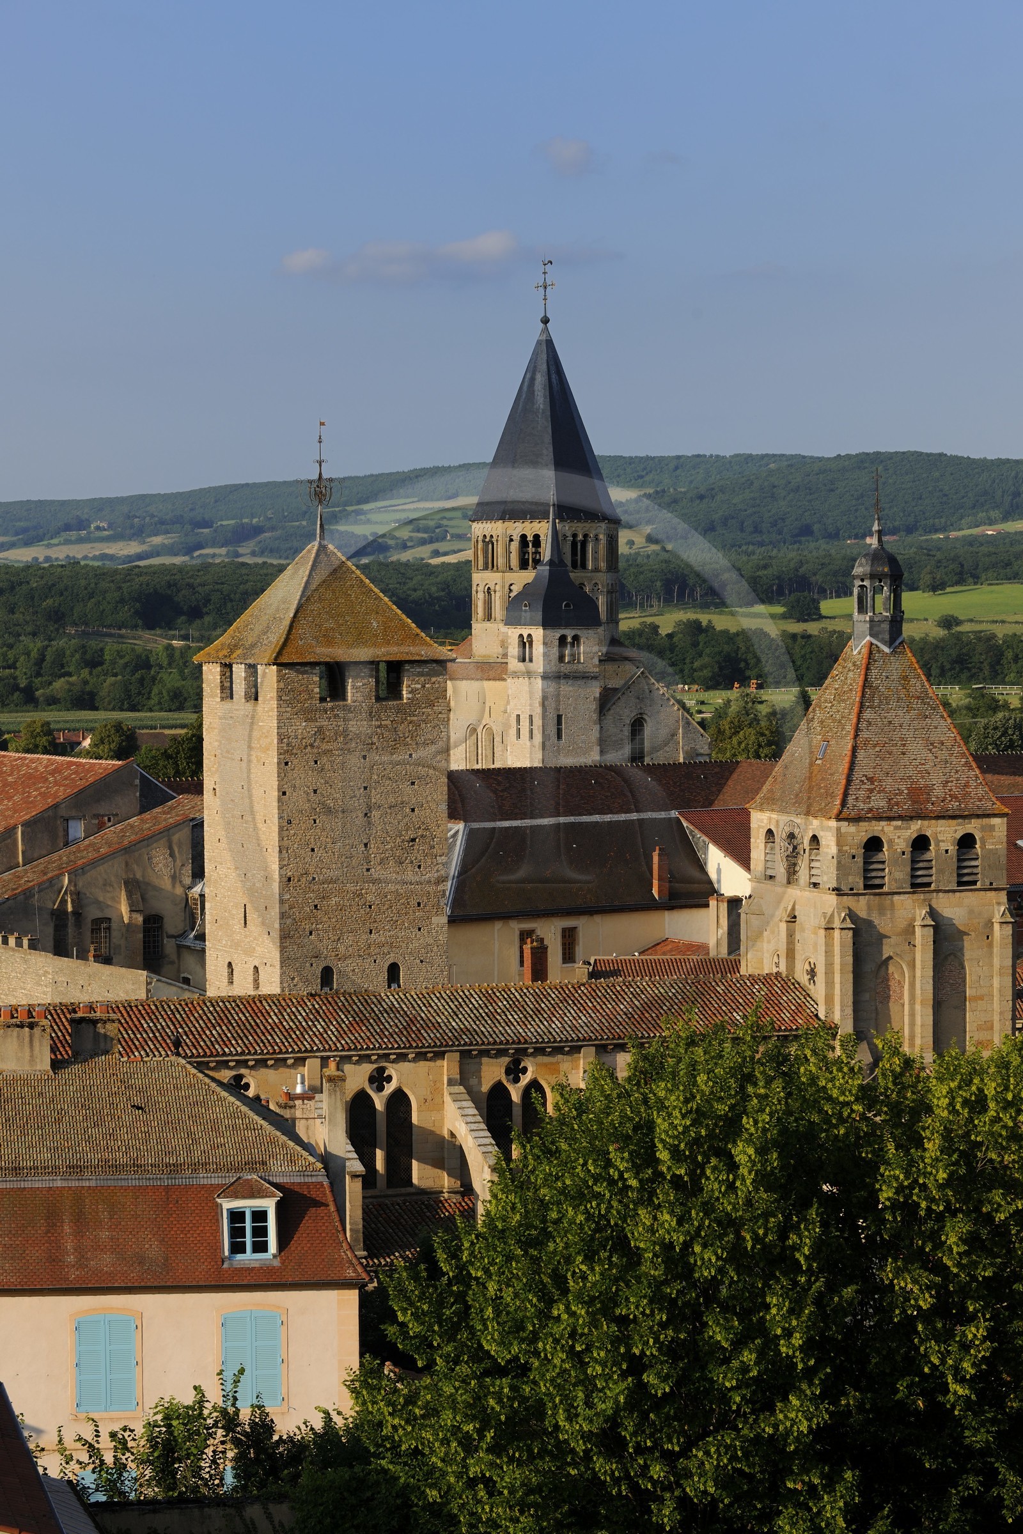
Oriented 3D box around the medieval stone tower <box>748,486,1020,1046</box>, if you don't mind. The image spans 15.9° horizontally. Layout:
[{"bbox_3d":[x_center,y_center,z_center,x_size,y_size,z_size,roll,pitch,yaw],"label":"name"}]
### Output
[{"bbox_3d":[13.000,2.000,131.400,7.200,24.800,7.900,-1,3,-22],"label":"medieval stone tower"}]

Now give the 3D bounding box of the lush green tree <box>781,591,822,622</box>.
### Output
[{"bbox_3d":[114.575,-63.312,1450.000,16.000,12.000,15.000,0,3,0],"label":"lush green tree"}]

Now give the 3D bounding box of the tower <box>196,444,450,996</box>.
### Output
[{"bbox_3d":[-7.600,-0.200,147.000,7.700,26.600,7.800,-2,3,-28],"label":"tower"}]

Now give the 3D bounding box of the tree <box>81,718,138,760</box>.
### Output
[{"bbox_3d":[-72.126,-3.993,660.000,9.800,9.300,9.800,0,3,0],"label":"tree"}]

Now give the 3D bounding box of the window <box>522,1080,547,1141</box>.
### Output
[{"bbox_3d":[0.874,13.510,137.000,1.080,3.600,0.400,-1,3,-21],"label":"window"}]

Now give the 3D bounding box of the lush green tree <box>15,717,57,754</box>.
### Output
[{"bbox_3d":[-86.920,-4.273,670.000,7.400,9.300,7.400,0,3,0],"label":"lush green tree"}]

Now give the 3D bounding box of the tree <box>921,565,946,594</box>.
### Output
[{"bbox_3d":[190.304,-84.186,1650.000,11.900,13.200,11.900,0,3,0],"label":"tree"}]

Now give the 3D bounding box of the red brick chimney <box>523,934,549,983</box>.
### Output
[{"bbox_3d":[1.147,8.930,167.000,0.850,2.600,0.850,-1,3,-24],"label":"red brick chimney"}]

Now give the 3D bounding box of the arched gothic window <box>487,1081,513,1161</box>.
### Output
[{"bbox_3d":[-0.424,13.572,136.500,1.080,3.650,0.400,-1,3,-21],"label":"arched gothic window"}]

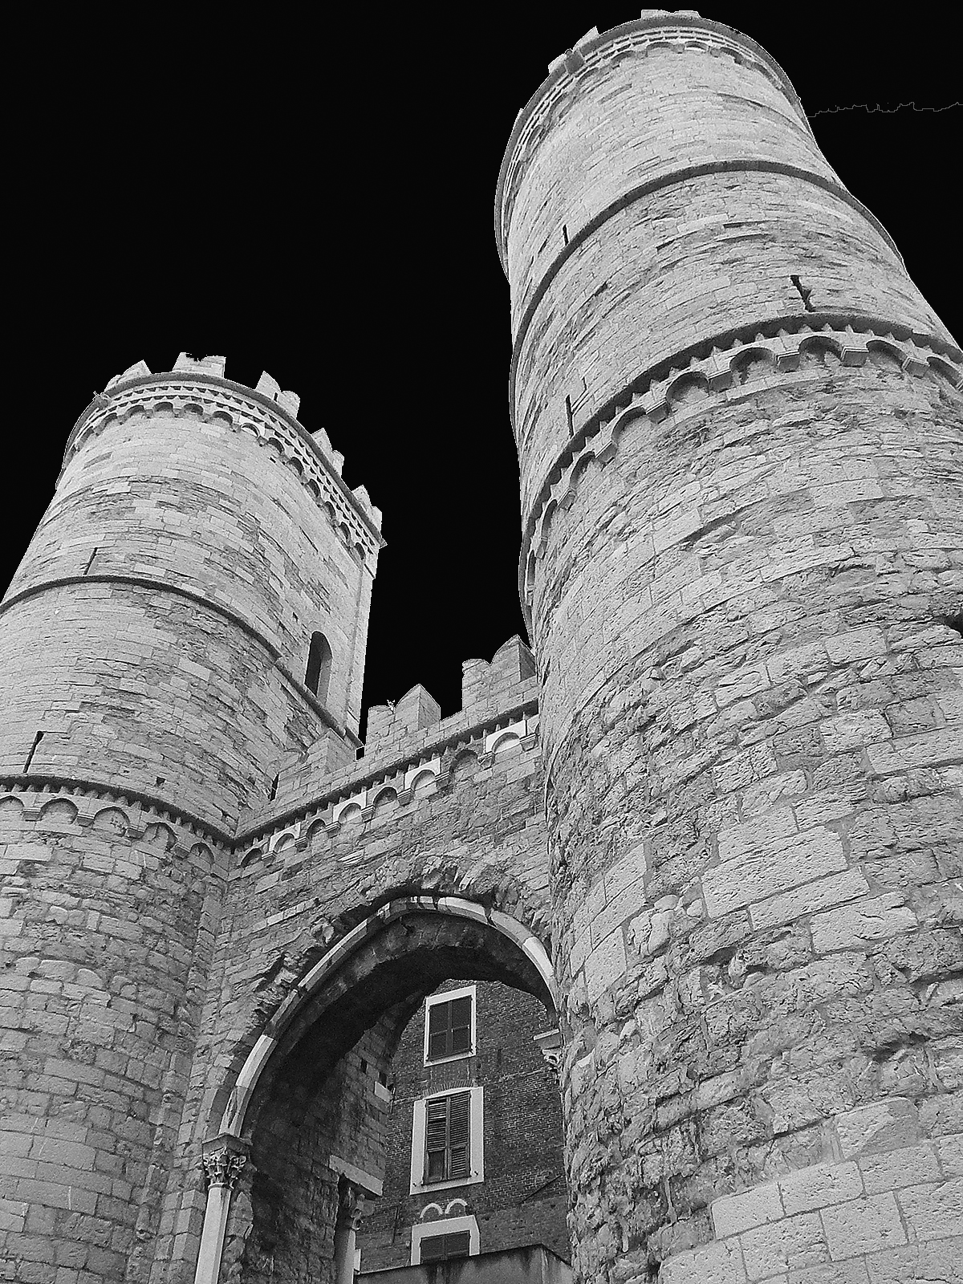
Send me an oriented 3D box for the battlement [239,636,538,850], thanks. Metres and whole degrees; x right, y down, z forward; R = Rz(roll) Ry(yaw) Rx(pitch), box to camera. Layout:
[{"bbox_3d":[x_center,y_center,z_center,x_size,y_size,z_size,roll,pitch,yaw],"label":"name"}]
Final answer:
[{"bbox_3d":[-1.485,2.134,17.762,8.260,2.310,0.910,-27,-49,26],"label":"battlement"}]

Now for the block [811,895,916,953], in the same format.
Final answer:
[{"bbox_3d":[2.606,1.962,6.320,0.662,0.251,0.300,-20,-46,20],"label":"block"}]

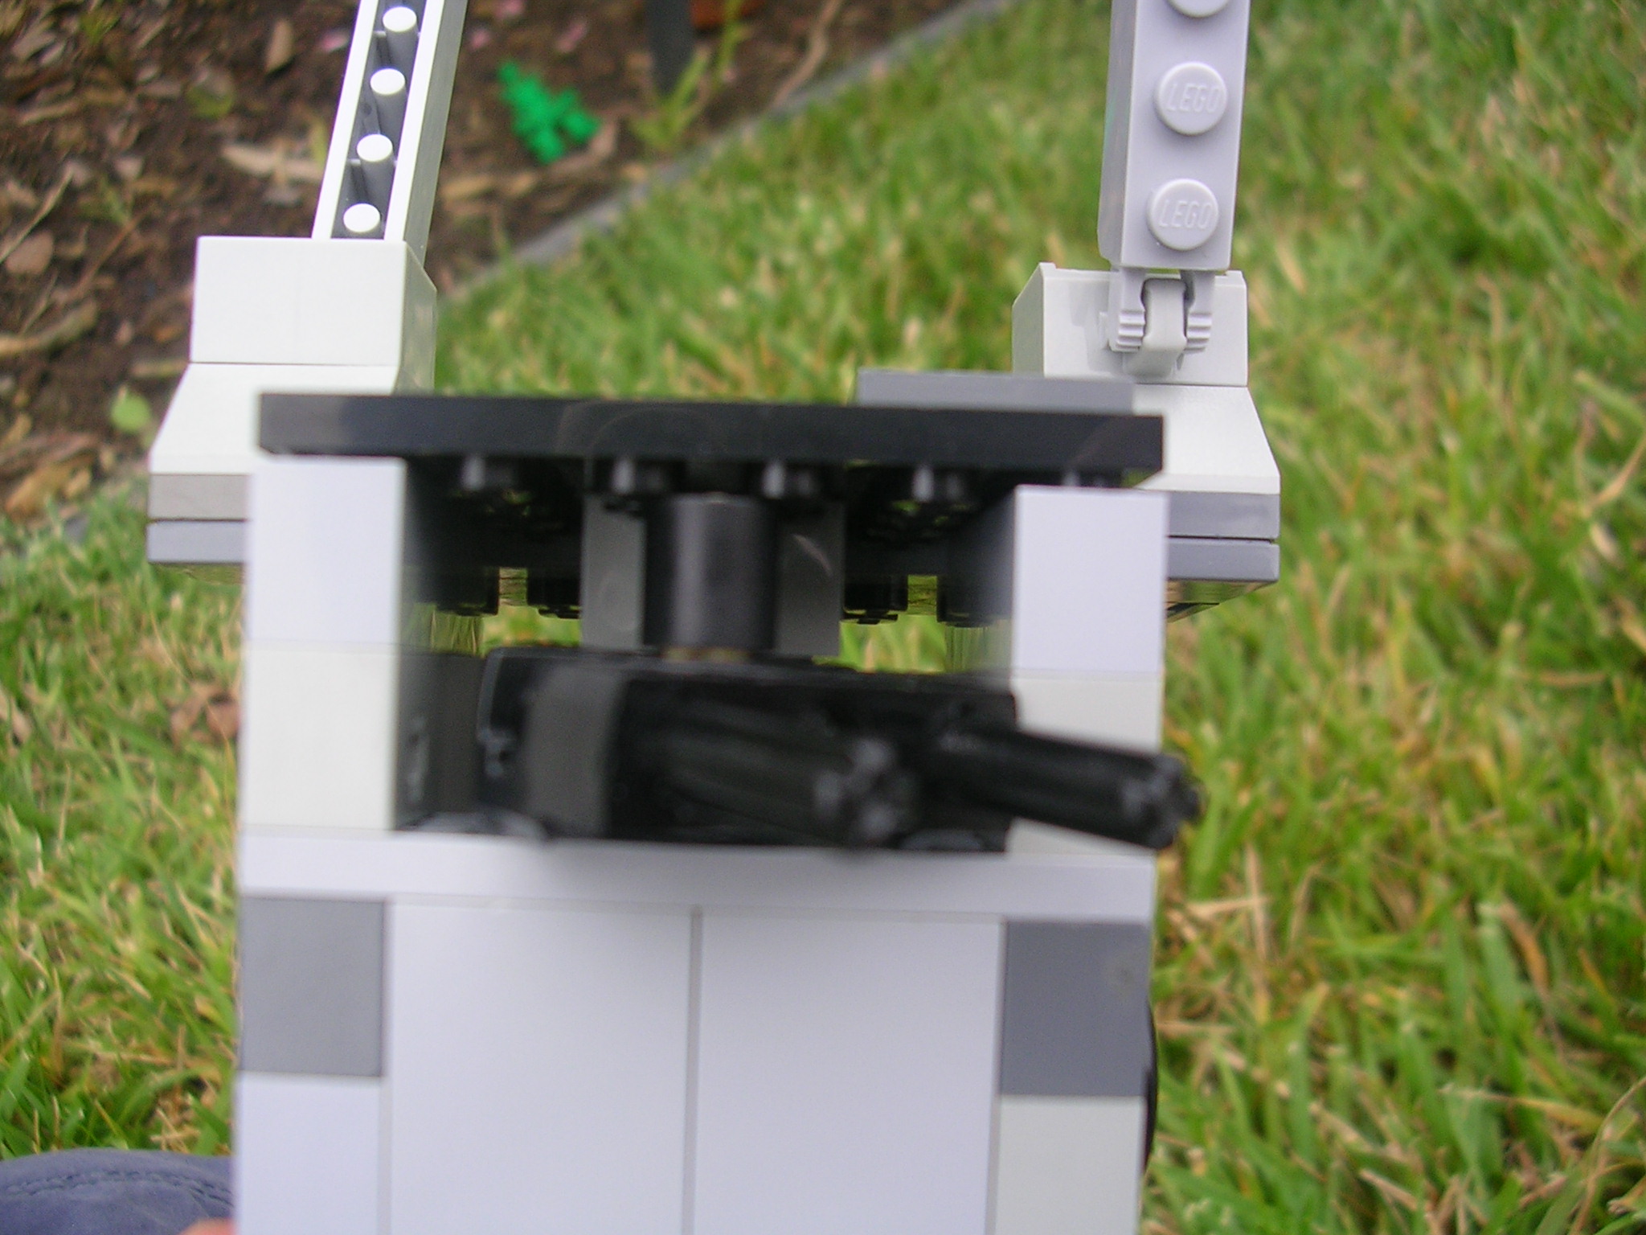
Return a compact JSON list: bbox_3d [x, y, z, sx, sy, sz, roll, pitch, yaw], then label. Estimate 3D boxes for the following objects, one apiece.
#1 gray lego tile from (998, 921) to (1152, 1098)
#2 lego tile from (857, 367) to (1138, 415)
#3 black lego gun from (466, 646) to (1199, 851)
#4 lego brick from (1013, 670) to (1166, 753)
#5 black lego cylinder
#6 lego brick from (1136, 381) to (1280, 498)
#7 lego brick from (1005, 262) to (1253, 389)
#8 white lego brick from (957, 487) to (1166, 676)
[{"bbox_3d":[0.013,0.020,0.100,0.008,0.010,0.008,2,1,-2],"label":"gray lego tile"},{"bbox_3d":[0.009,-0.012,0.108,0.016,0.003,0.011,2,1,-2],"label":"lego tile"},{"bbox_3d":[-0.001,0.008,0.102,0.024,0.010,0.044,3,0,-27],"label":"black lego gun"},{"bbox_3d":[0.013,0.008,0.108,0.008,0.010,0.026,2,1,-2],"label":"lego brick"},{"bbox_3d":[-0.007,-0.002,0.106,0.008,0.010,0.008,2,1,-2],"label":"black lego cylinder"},{"bbox_3d":[0.025,-0.013,0.138,0.016,0.010,0.017,1,-4,-3],"label":"lego brick"},{"bbox_3d":[0.024,-0.022,0.145,0.016,0.010,0.018,1,-4,-3],"label":"lego brick"},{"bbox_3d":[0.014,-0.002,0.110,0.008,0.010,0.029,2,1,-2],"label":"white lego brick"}]

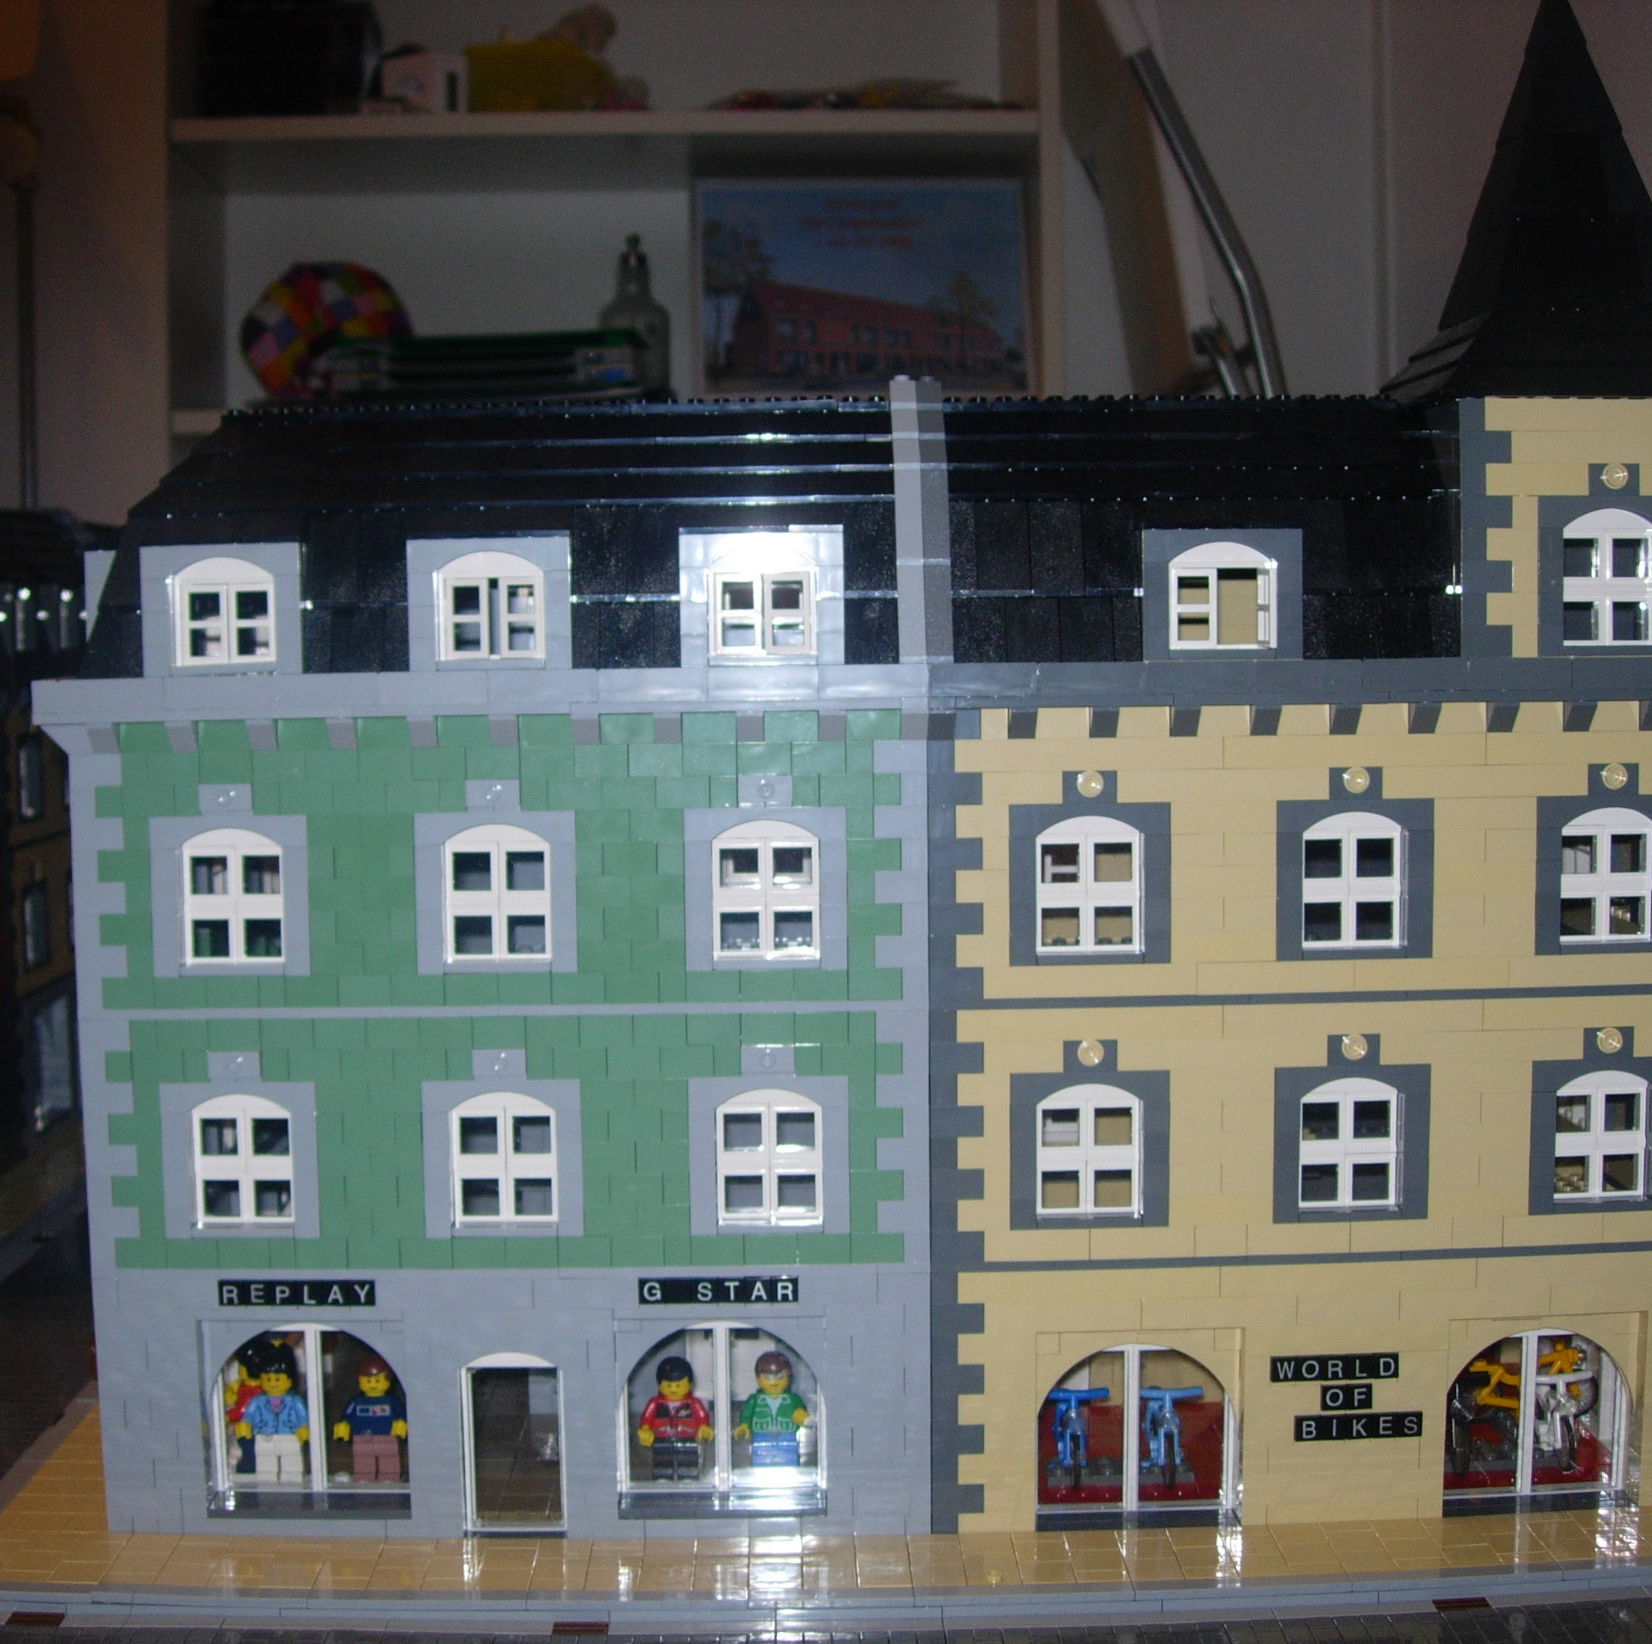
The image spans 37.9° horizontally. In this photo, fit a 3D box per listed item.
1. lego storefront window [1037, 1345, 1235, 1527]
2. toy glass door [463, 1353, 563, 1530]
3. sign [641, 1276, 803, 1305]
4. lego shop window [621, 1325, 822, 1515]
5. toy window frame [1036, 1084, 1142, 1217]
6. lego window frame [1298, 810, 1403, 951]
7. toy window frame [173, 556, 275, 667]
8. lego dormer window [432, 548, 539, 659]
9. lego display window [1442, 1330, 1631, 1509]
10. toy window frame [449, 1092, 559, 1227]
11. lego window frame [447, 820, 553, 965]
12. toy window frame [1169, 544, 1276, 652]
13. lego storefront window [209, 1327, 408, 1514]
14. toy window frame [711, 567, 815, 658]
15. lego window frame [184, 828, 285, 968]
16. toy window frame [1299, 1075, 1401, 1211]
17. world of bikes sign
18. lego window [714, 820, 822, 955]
[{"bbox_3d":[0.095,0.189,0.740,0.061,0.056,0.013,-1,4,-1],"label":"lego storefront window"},{"bbox_3d":[-0.094,0.188,0.736,0.032,0.058,0.008,-1,4,-1],"label":"toy glass door"},{"bbox_3d":[-0.032,0.140,0.718,0.048,0.008,0.003,-1,4,-1],"label":"sign"},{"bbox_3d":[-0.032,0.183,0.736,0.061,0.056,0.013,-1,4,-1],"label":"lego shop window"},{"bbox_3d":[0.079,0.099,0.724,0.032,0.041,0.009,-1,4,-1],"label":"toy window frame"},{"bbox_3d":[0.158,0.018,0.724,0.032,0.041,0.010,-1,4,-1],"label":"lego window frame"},{"bbox_3d":[-0.177,-0.063,0.716,0.032,0.033,0.008,-1,4,-1],"label":"toy window frame"},{"bbox_3d":[-0.099,-0.065,0.717,0.032,0.034,0.008,-1,4,-1],"label":"lego dormer window"},{"bbox_3d":[0.218,0.183,0.741,0.064,0.059,0.010,-1,4,-1],"label":"lego display window"},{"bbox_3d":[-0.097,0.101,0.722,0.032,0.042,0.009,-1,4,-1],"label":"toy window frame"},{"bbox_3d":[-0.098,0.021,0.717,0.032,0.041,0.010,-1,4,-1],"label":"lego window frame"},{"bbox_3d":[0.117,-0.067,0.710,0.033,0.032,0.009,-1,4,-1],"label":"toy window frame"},{"bbox_3d":[-0.157,0.181,0.735,0.064,0.060,0.010,-1,4,-1],"label":"lego storefront window"},{"bbox_3d":[-0.019,-0.062,0.719,0.032,0.027,0.008,-1,4,-1],"label":"toy window frame"},{"bbox_3d":[-0.176,0.022,0.723,0.032,0.041,0.008,-1,4,-1],"label":"lego window frame"},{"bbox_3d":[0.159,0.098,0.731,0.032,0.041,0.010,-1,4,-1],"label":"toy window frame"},{"bbox_3d":[0.156,0.173,0.723,0.048,0.028,0.003,-1,4,-1],"label":"world of bikes sign"},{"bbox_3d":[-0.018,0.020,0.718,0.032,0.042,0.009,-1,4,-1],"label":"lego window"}]

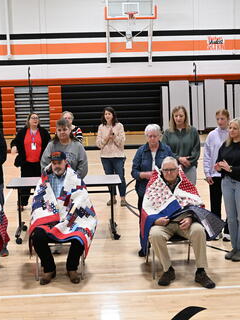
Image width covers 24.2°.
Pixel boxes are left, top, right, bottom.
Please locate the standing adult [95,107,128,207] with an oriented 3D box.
[{"bbox_3d":[-0.146,-0.070,9.641,0.500,1.660,0.360,0,8,8],"label":"standing adult"}]

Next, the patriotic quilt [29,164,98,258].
[{"bbox_3d":[-0.617,0.540,6.006,0.740,0.930,0.620,-2,8,-4],"label":"patriotic quilt"}]

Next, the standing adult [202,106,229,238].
[{"bbox_3d":[1.297,0.200,7.413,0.434,1.707,0.313,1,8,18],"label":"standing adult"}]

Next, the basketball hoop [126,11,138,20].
[{"bbox_3d":[0.429,-5.198,20.200,0.485,0.354,0.525,-2,8,-4],"label":"basketball hoop"}]

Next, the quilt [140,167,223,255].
[{"bbox_3d":[0.685,0.562,6.343,0.889,0.909,0.687,-2,8,-7],"label":"quilt"}]

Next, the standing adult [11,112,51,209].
[{"bbox_3d":[-1.554,-0.006,9.777,0.646,1.626,0.384,-3,8,-12],"label":"standing adult"}]

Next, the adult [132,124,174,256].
[{"bbox_3d":[0.414,0.346,6.929,0.515,1.596,0.384,-3,8,-9],"label":"adult"}]

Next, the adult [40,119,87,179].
[{"bbox_3d":[-0.696,0.333,7.019,0.586,1.656,0.364,-2,8,-5],"label":"adult"}]

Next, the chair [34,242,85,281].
[{"bbox_3d":[-0.656,0.843,6.127,0.490,0.800,0.520,-2,8,-4],"label":"chair"}]

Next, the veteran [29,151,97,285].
[{"bbox_3d":[-0.651,0.598,6.343,0.747,1.313,0.929,-2,8,-5],"label":"veteran"}]

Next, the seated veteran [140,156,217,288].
[{"bbox_3d":[0.617,0.622,5.908,0.720,1.240,0.840,-2,8,-4],"label":"seated veteran"}]

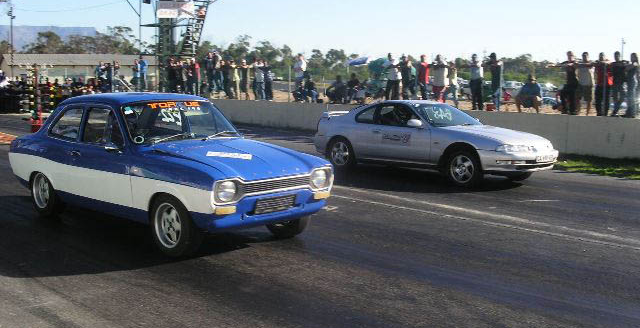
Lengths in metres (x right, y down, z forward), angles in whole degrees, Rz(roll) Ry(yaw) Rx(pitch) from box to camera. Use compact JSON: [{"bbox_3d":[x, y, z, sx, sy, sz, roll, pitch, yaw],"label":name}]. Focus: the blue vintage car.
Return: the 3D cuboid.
[{"bbox_3d":[-1.678,-0.046,7.174,3.820,1.350,1.570,7,9,44],"label":"blue vintage car"}]

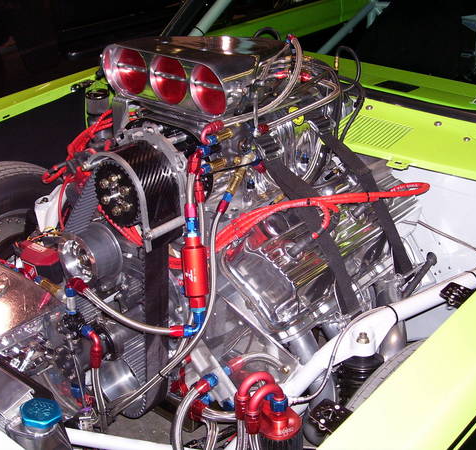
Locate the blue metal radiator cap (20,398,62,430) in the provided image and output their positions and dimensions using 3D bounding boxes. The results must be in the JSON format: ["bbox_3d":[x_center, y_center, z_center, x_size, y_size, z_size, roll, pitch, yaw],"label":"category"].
[{"bbox_3d":[-0.296,0.286,1.100,0.060,0.015,0.060,21,34,35],"label":"blue metal radiator cap"}]

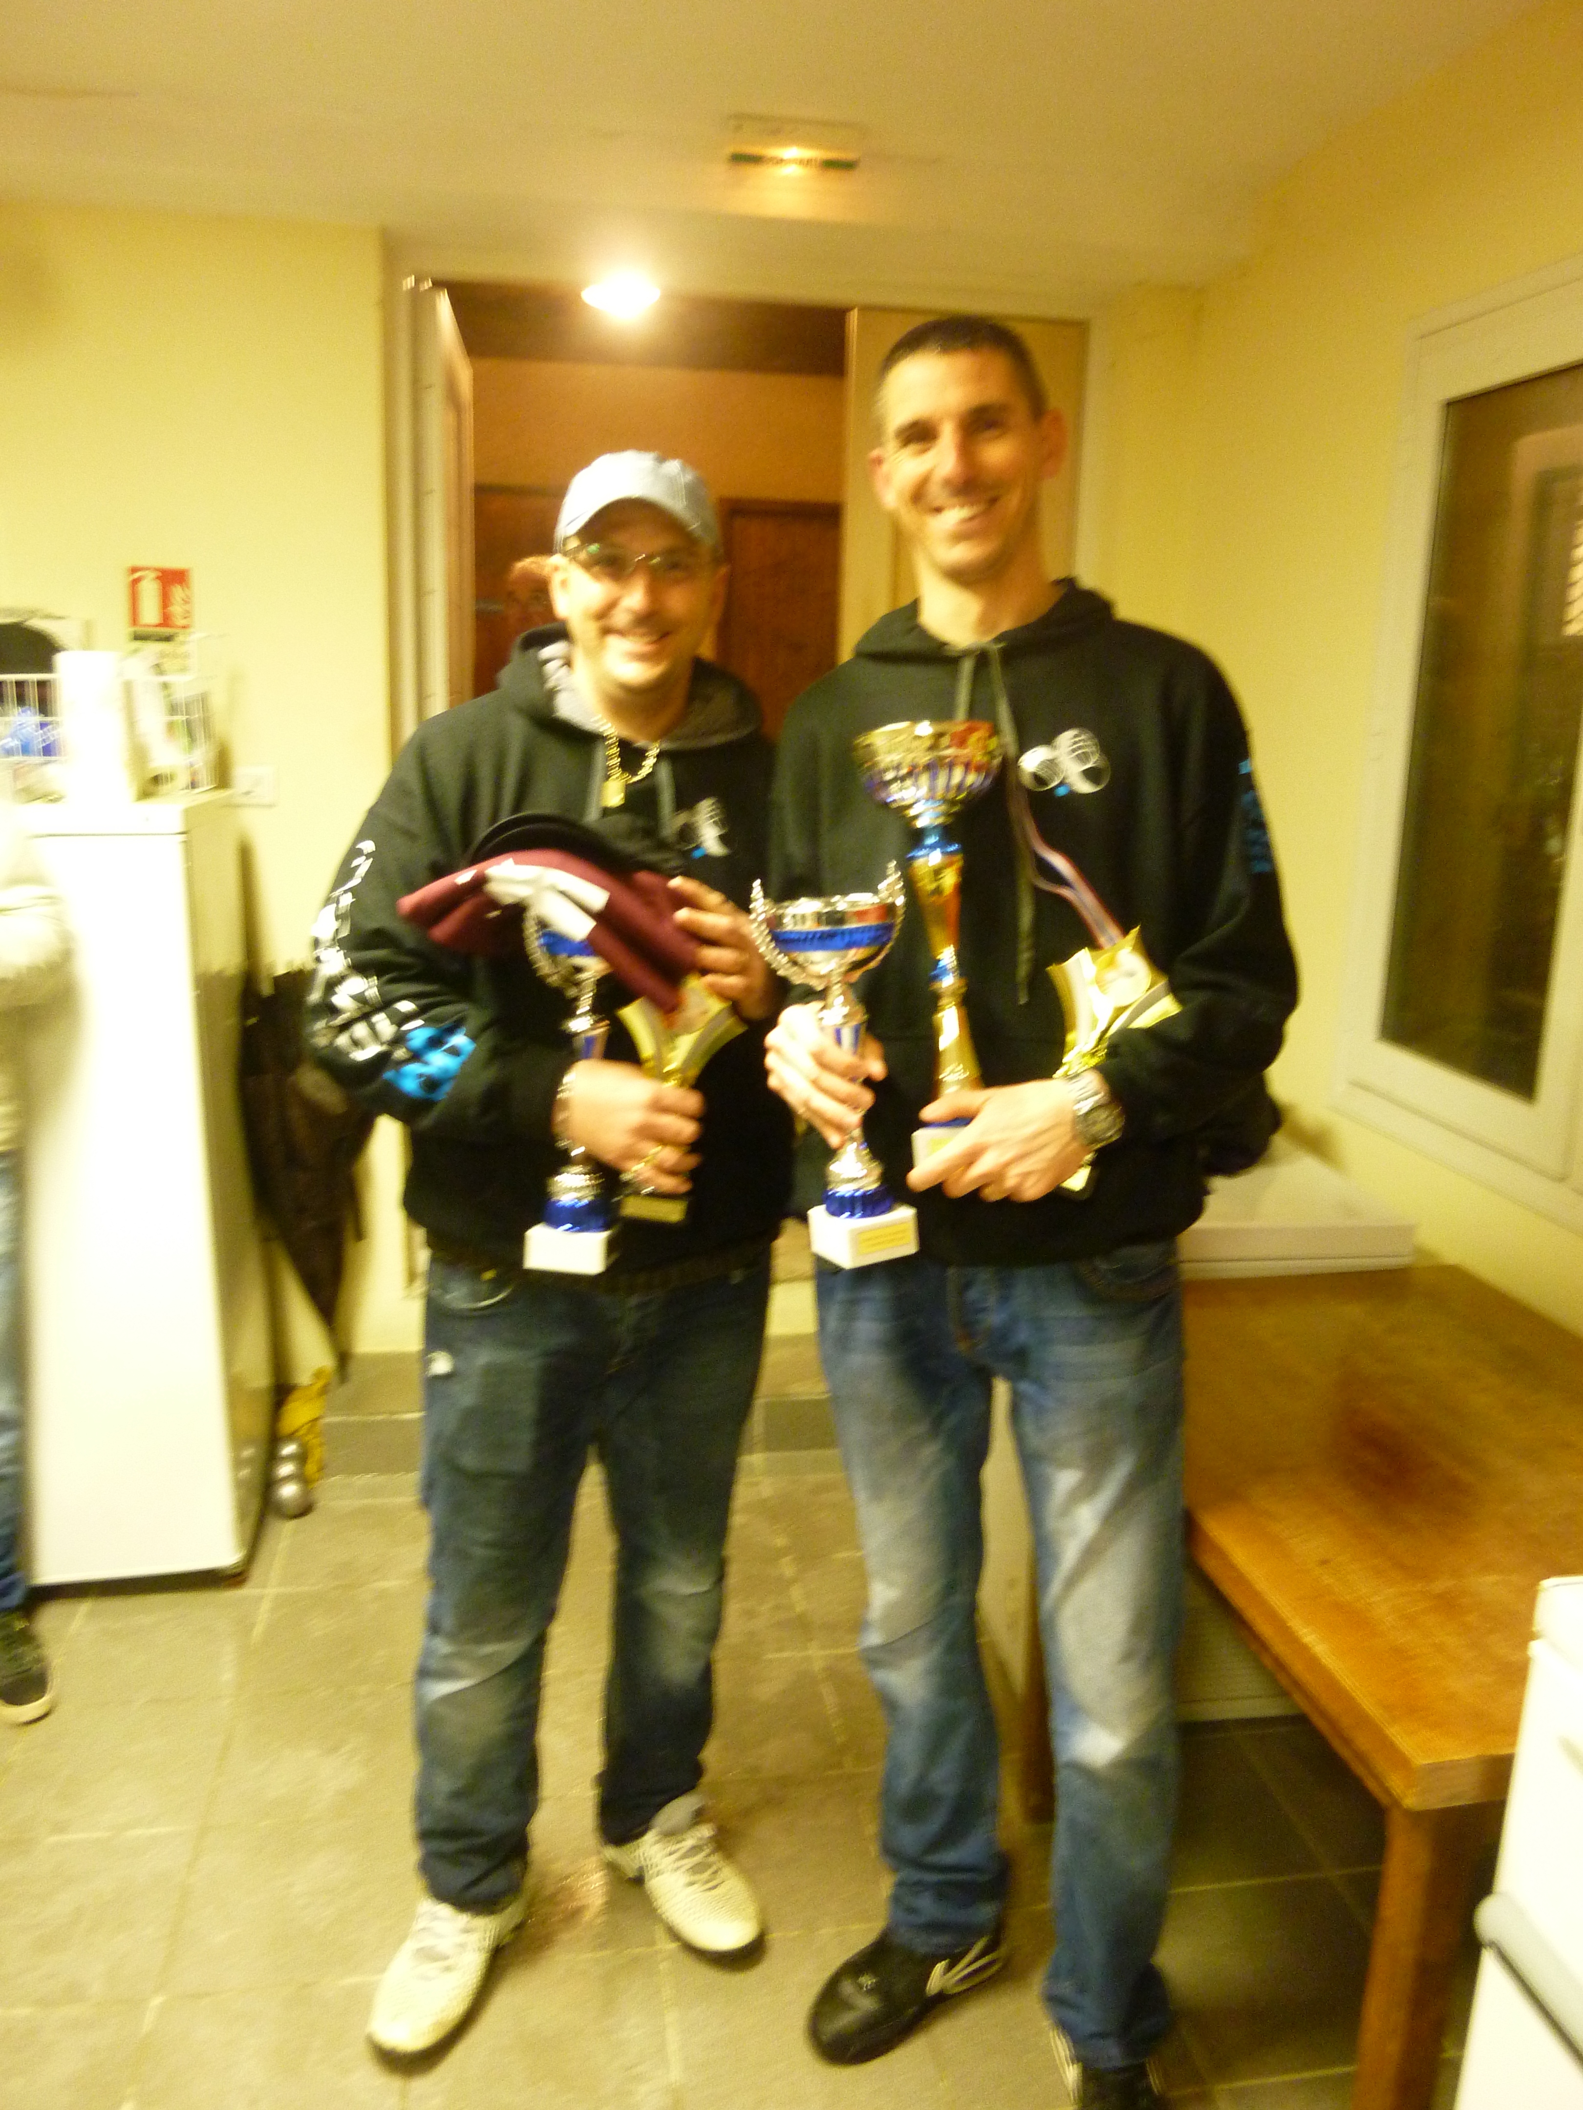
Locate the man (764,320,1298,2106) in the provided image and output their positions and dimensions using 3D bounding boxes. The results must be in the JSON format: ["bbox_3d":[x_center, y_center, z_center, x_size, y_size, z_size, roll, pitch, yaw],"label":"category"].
[{"bbox_3d":[0.230,0.252,1.579,0.540,1.860,0.430,5,13,19],"label":"man"}]

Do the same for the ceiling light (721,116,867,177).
[{"bbox_3d":[-0.007,-1.426,2.399,0.215,0.060,0.110,-1,12,-10],"label":"ceiling light"}]

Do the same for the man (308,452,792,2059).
[{"bbox_3d":[-0.260,0.253,1.743,0.550,1.770,0.420,-3,13,-19],"label":"man"}]

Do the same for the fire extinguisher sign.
[{"bbox_3d":[-1.234,-0.883,2.975,0.120,0.125,0.010,-1,12,-10],"label":"fire extinguisher sign"}]

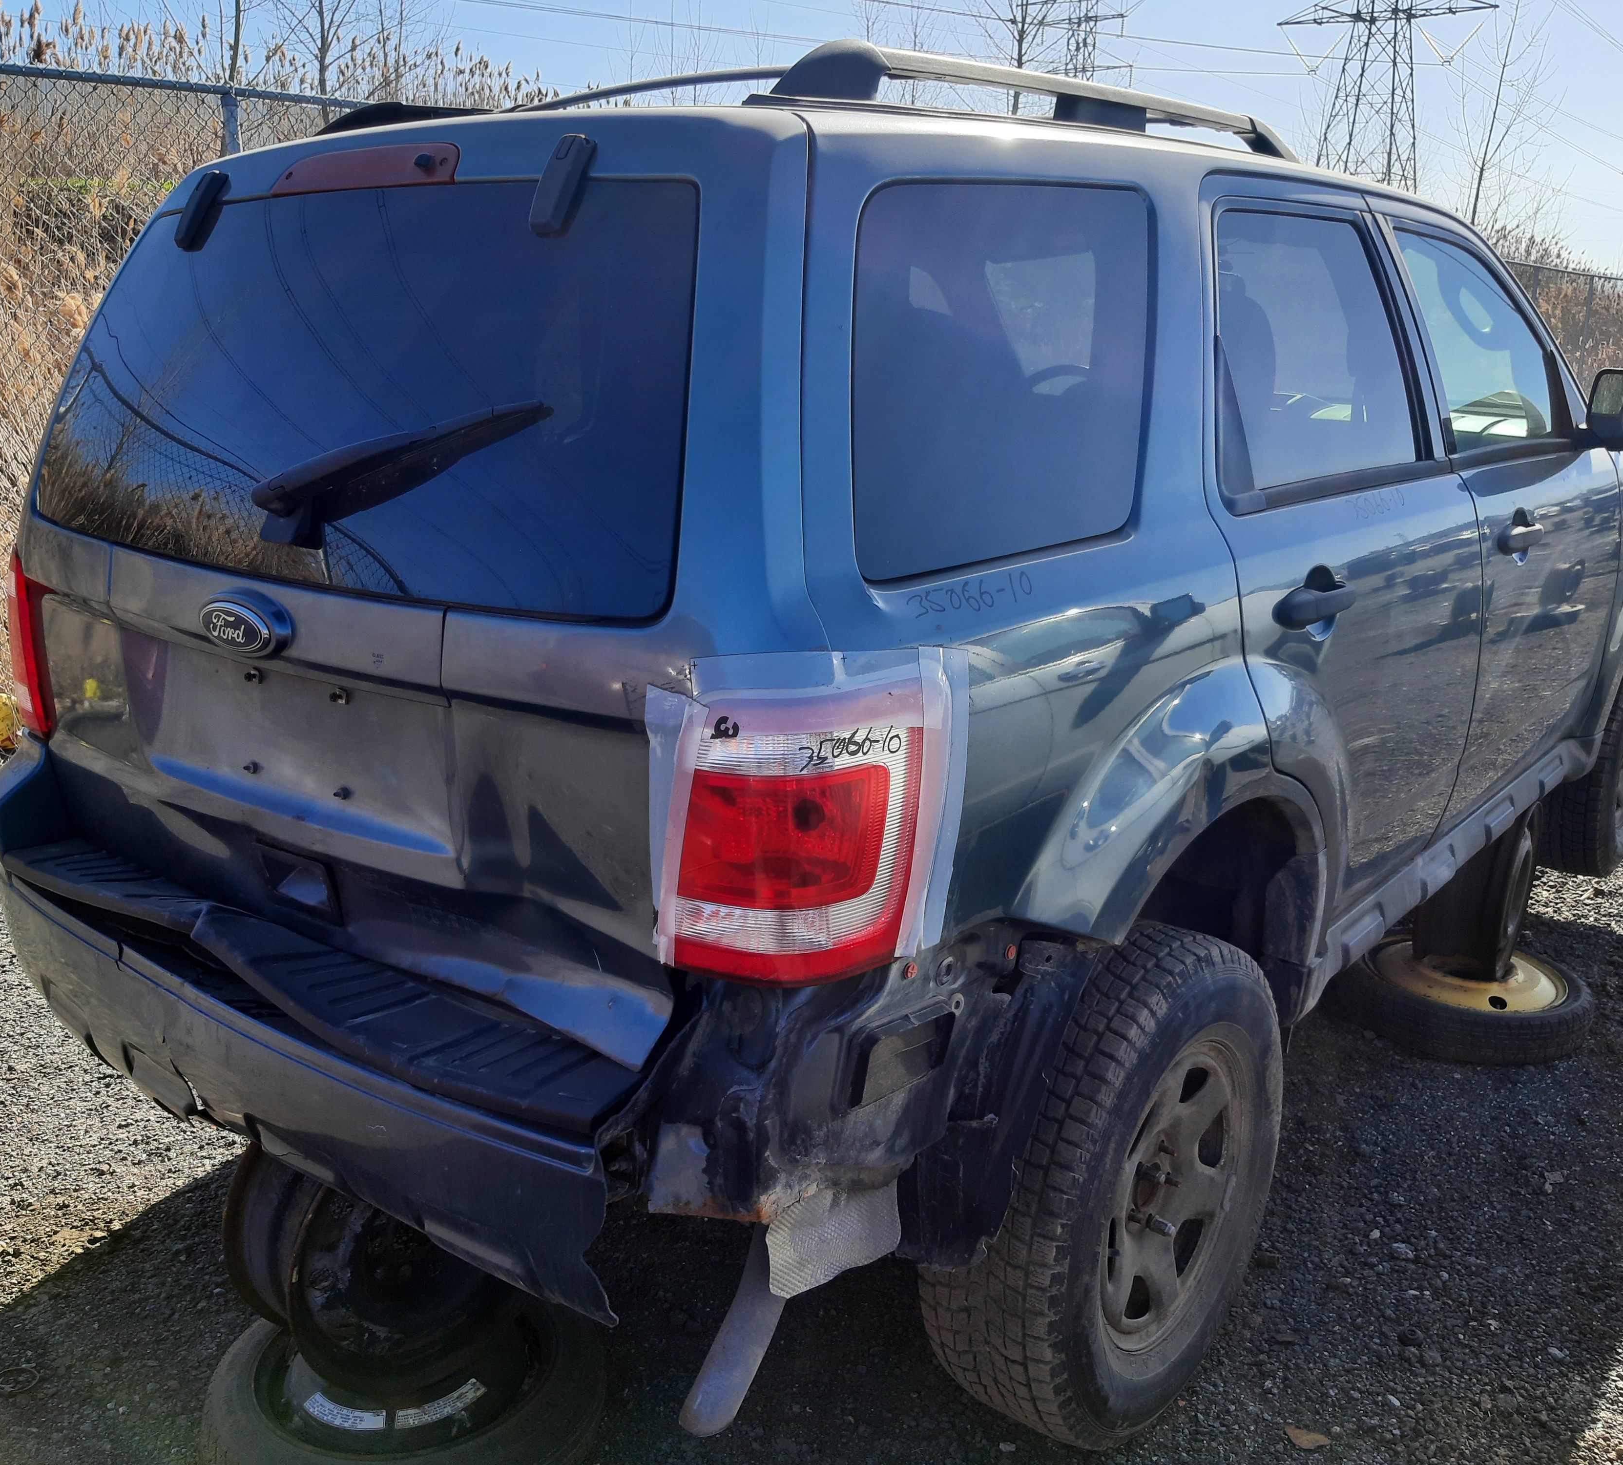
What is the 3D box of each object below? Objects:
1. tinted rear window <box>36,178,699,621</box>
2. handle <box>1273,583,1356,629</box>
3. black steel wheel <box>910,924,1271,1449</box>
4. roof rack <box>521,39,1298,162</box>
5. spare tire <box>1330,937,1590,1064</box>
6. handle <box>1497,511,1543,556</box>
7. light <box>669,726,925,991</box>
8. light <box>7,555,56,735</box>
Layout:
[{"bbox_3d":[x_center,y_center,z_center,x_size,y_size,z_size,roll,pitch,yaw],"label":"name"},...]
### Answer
[{"bbox_3d":[-0.600,-0.423,1.770,1.310,0.470,0.090,12,-1,38],"label":"tinted rear window"},{"bbox_3d":[0.689,-0.180,2.013,0.060,0.065,0.210,12,20,38],"label":"handle"},{"bbox_3d":[0.443,0.640,2.130,0.240,0.725,0.725,12,20,38],"label":"black steel wheel"},{"bbox_3d":[0.026,-0.969,2.409,1.040,0.130,1.500,12,20,38],"label":"roof rack"},{"bbox_3d":[1.501,0.592,3.427,0.568,0.130,0.568,0,15,0],"label":"spare tire"},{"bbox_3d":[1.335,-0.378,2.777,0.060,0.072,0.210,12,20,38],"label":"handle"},{"bbox_3d":[-0.019,0.097,1.397,0.200,0.280,0.185,12,20,38],"label":"light"},{"bbox_3d":[-1.202,-0.162,2.332,0.200,0.280,0.185,12,20,38],"label":"light"}]

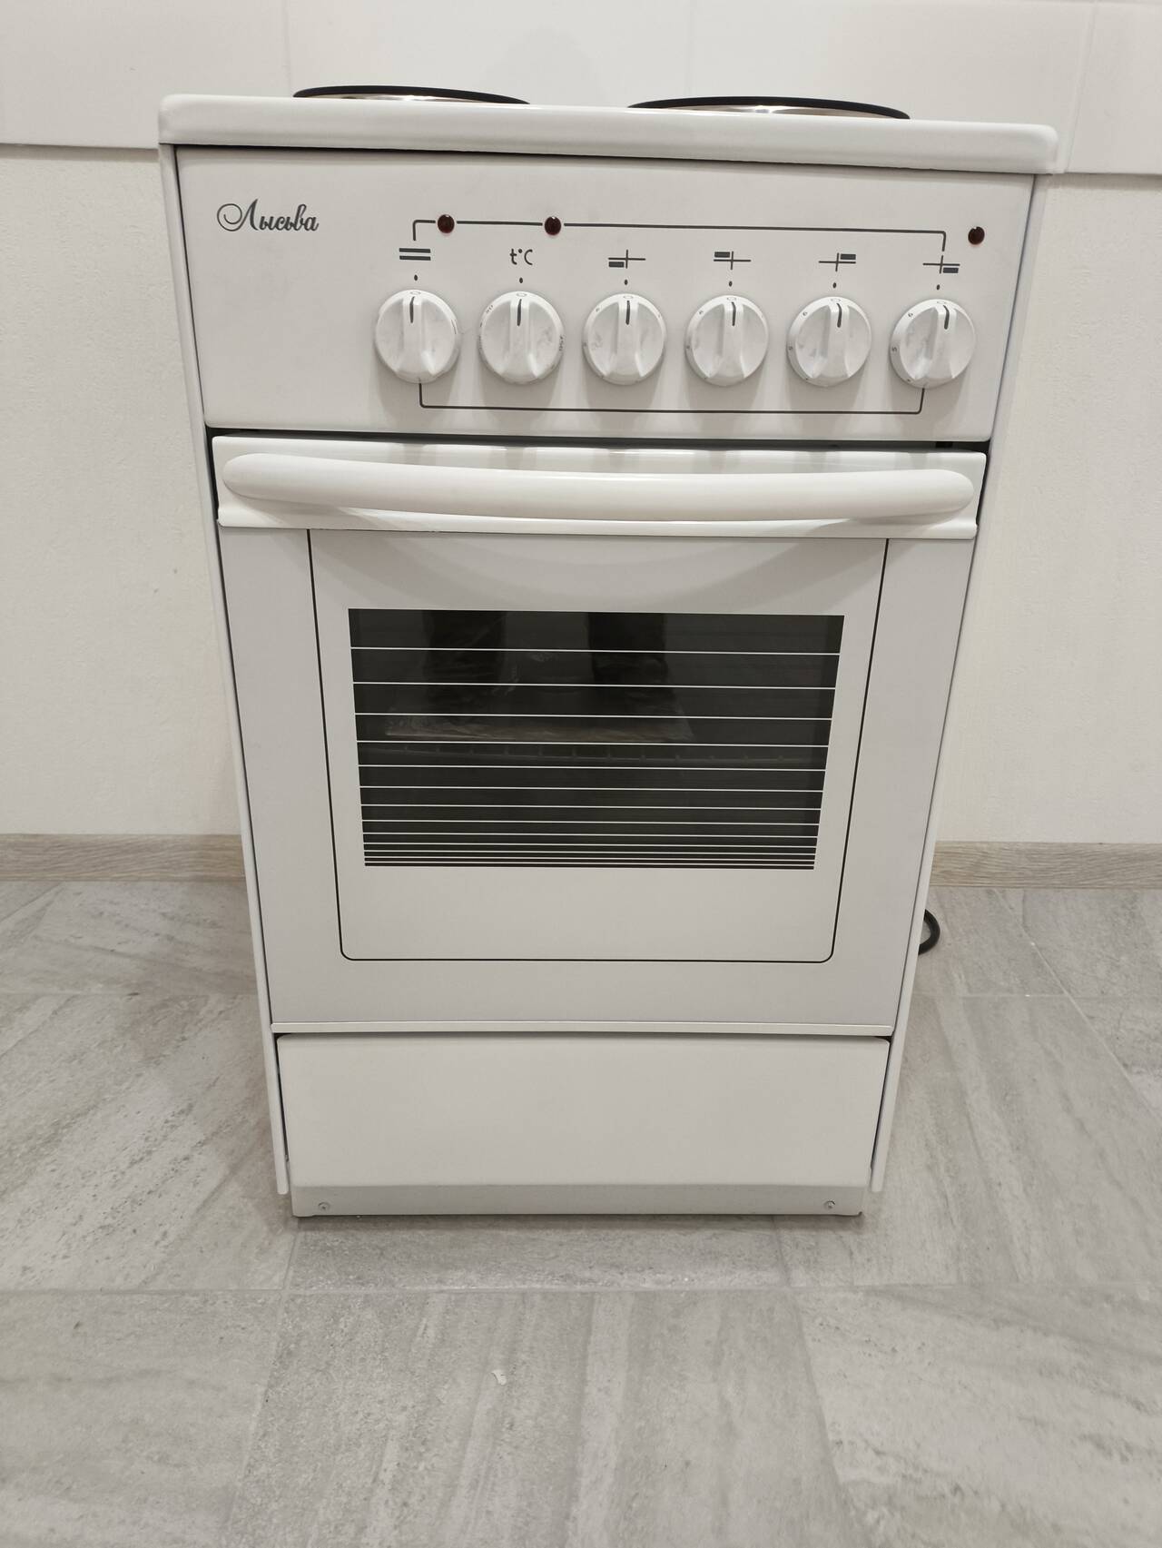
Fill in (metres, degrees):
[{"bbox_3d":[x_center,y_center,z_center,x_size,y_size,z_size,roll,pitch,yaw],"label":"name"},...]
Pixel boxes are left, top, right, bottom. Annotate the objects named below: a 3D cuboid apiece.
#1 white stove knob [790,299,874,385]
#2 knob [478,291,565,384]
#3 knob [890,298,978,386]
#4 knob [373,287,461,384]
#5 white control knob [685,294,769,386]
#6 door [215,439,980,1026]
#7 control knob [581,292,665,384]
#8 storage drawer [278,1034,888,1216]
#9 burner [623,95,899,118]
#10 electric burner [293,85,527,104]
[{"bbox_3d":[0.147,-0.251,0.652,0.050,0.050,0.023,1,24,-2],"label":"white stove knob"},{"bbox_3d":[-0.035,-0.252,0.647,0.050,0.050,0.023,1,24,-2],"label":"knob"},{"bbox_3d":[0.208,-0.251,0.654,0.050,0.050,0.023,1,24,-2],"label":"knob"},{"bbox_3d":[-0.095,-0.252,0.645,0.050,0.050,0.023,1,24,-2],"label":"knob"},{"bbox_3d":[0.086,-0.251,0.650,0.050,0.050,0.023,1,24,-2],"label":"white control knob"},{"bbox_3d":[0.010,0.004,0.764,0.479,0.438,0.077,1,24,-2],"label":"door"},{"bbox_3d":[0.026,-0.251,0.649,0.050,0.050,0.023,1,24,-2],"label":"control knob"},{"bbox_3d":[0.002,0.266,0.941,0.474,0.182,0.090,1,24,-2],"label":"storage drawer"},{"bbox_3d":[0.107,-0.403,0.706,0.185,0.018,0.185,1,24,-2],"label":"burner"},{"bbox_3d":[-0.105,-0.406,0.699,0.149,0.018,0.149,1,24,-2],"label":"electric burner"}]

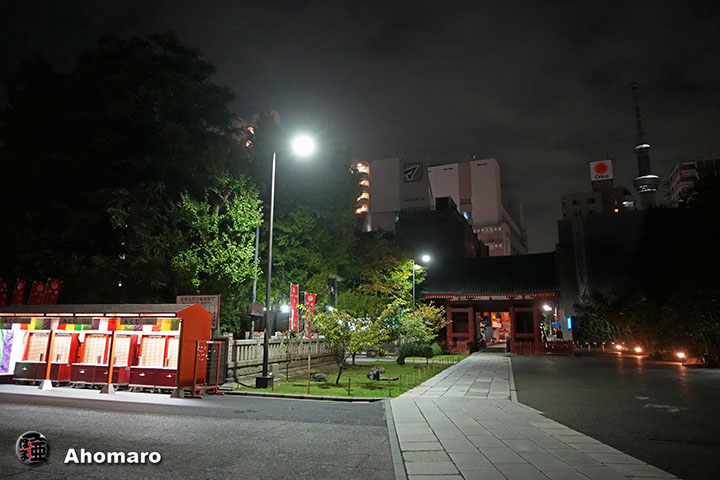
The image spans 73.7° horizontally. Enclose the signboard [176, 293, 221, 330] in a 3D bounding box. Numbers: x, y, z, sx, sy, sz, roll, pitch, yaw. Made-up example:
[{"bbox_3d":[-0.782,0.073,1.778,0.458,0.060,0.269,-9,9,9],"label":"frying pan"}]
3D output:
[{"bbox_3d":[-5.653,2.520,16.800,1.750,1.270,0.100,-3,-12,17],"label":"signboard"}]

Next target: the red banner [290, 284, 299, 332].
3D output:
[{"bbox_3d":[-2.702,2.826,19.800,0.060,1.950,0.550,-6,-13,29],"label":"red banner"}]

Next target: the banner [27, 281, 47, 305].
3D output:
[{"bbox_3d":[-12.052,2.466,17.800,0.060,1.950,0.550,-10,-21,43],"label":"banner"}]

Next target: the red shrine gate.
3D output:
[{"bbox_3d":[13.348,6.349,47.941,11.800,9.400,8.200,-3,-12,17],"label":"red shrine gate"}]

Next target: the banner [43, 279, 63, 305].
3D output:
[{"bbox_3d":[-11.496,2.429,17.800,0.060,1.950,0.550,-10,-21,43],"label":"banner"}]

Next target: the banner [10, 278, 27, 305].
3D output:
[{"bbox_3d":[-12.701,2.429,17.800,0.060,1.950,0.550,-10,-21,43],"label":"banner"}]

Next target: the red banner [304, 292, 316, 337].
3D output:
[{"bbox_3d":[-2.197,3.395,21.300,0.550,1.950,0.060,9,-14,-37],"label":"red banner"}]

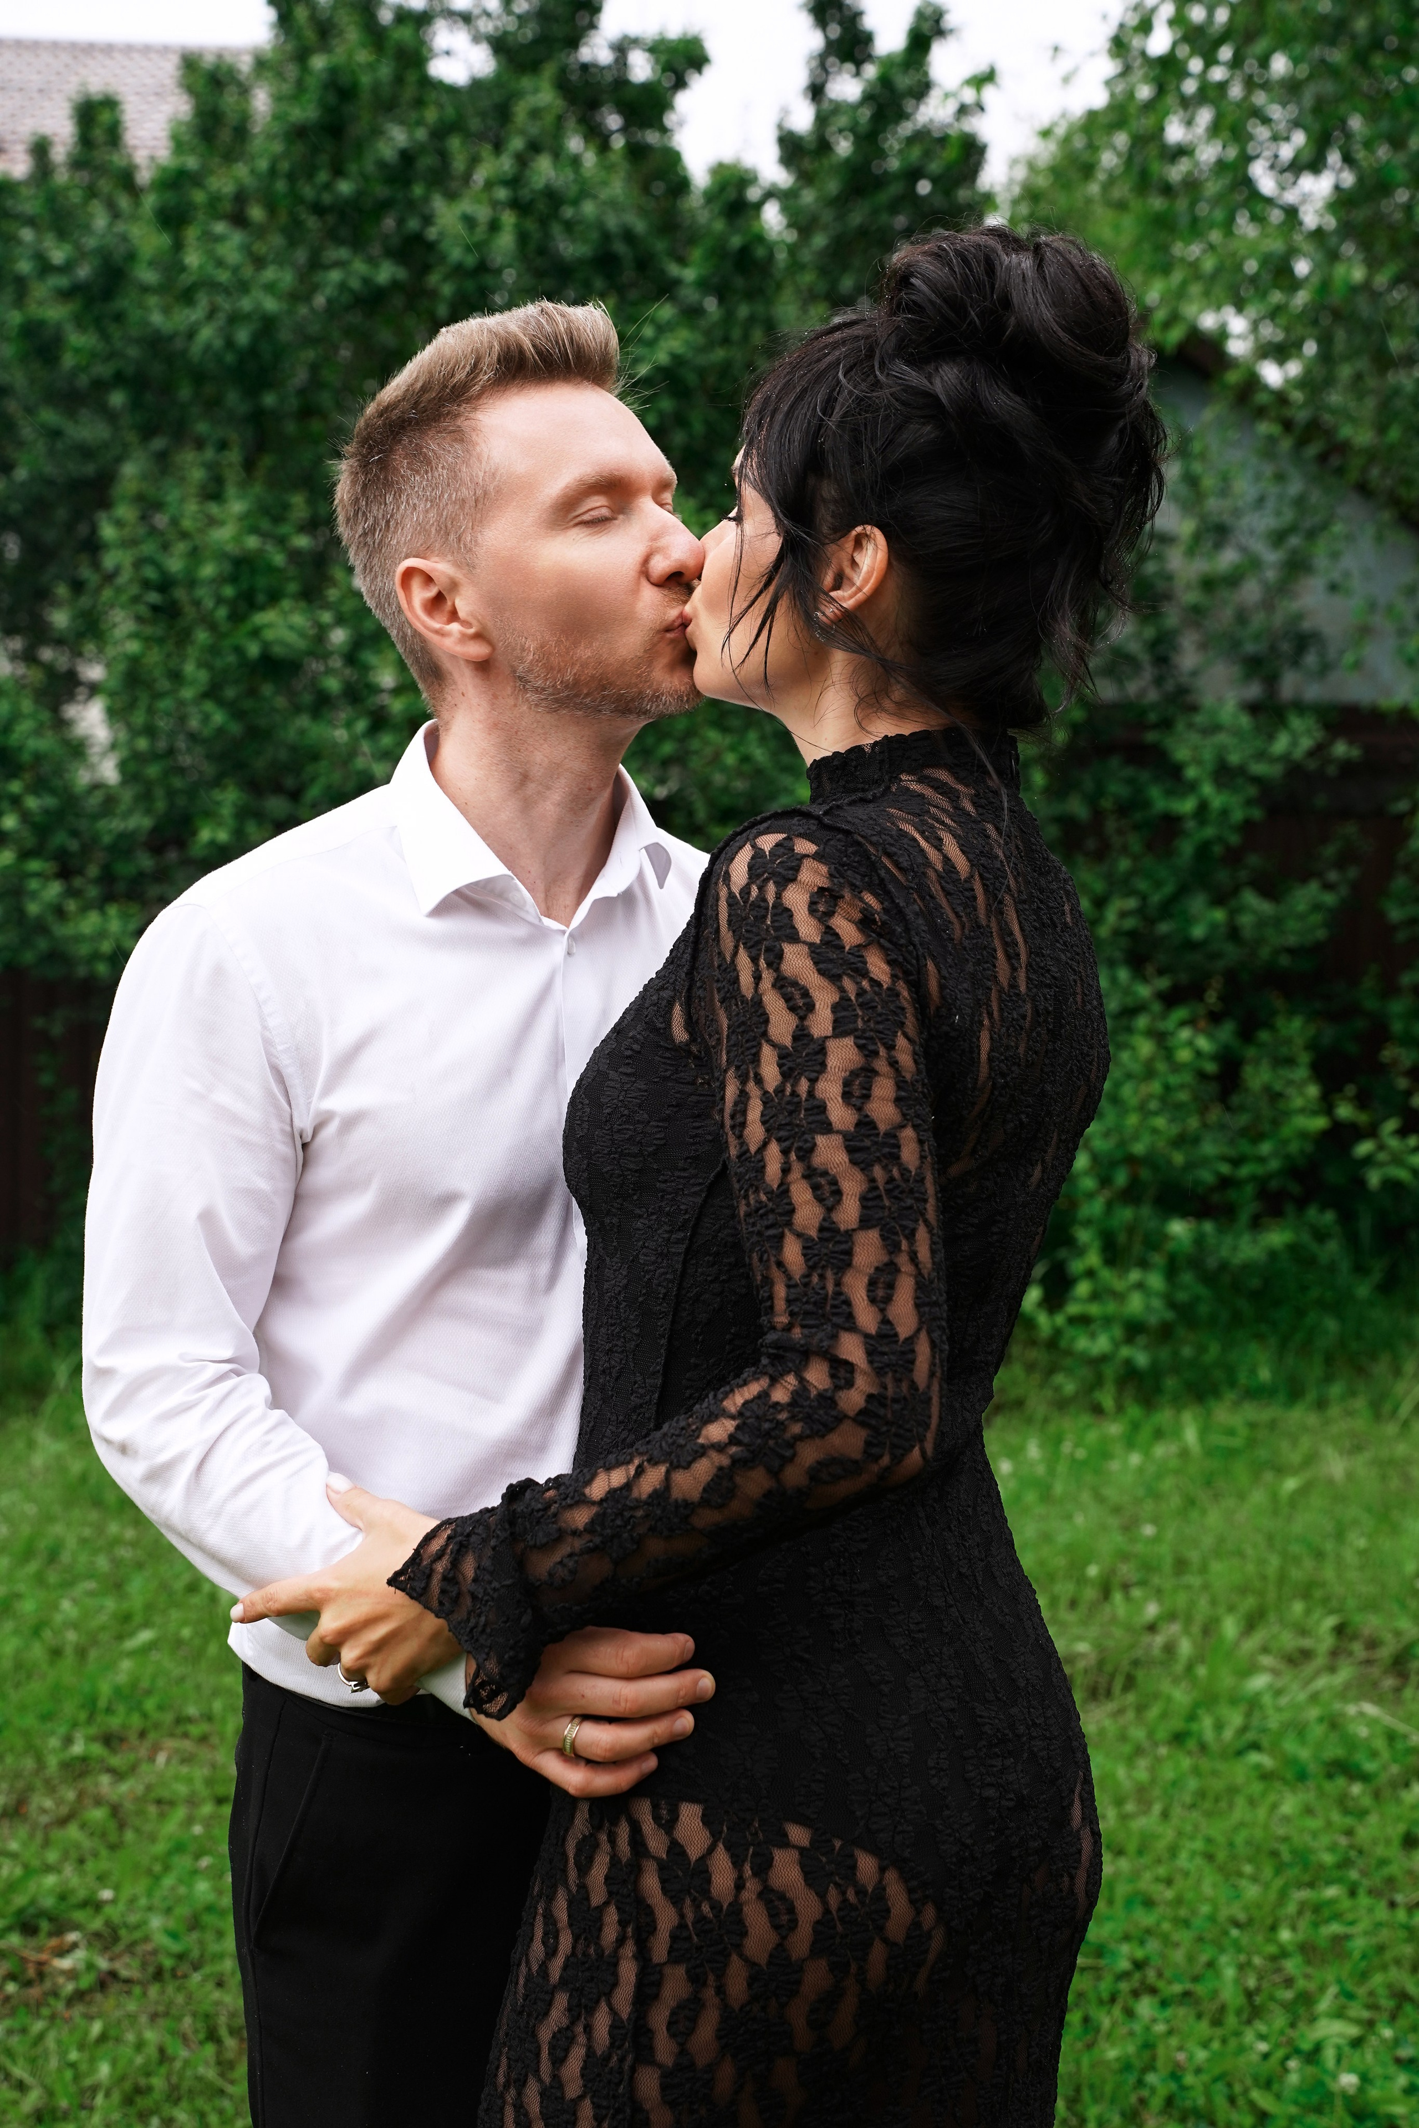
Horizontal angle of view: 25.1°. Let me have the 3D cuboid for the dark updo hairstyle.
[{"bbox_3d":[0.142,-0.344,1.880,0.250,0.290,0.205,9,8,25],"label":"dark updo hairstyle"}]

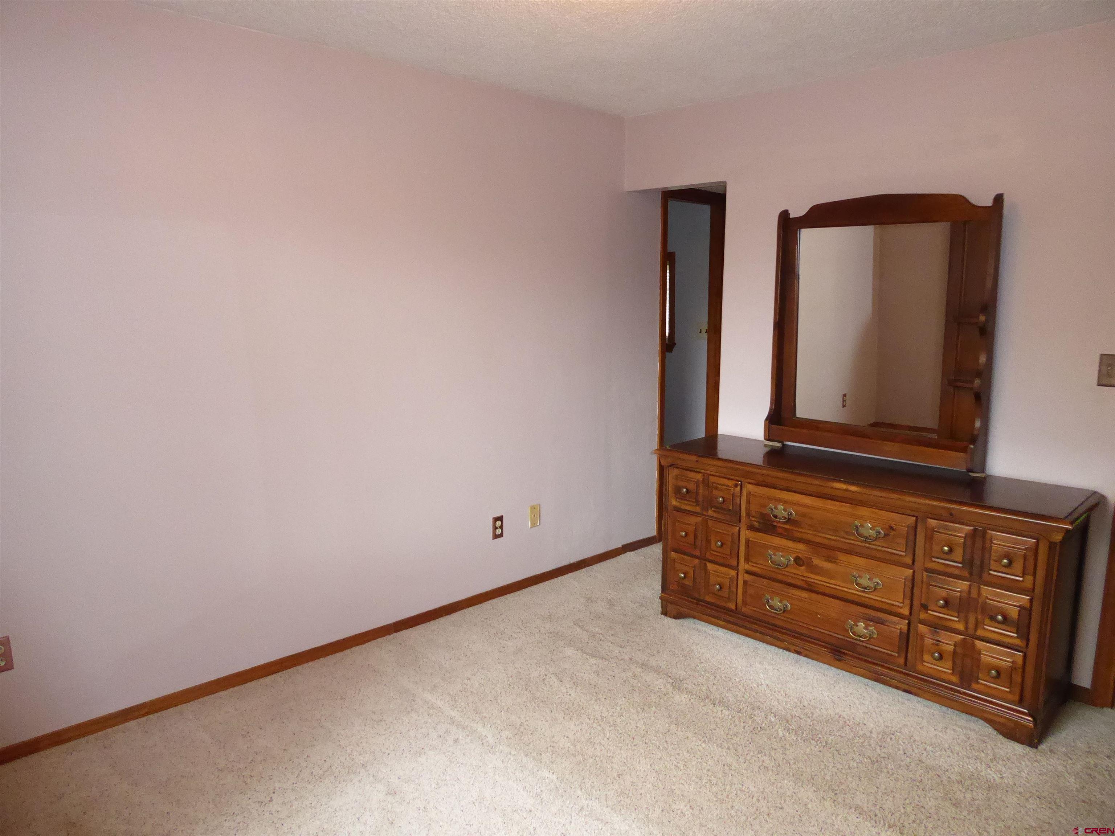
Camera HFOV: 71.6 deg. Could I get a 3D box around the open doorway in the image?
[{"bbox_3d":[0.812,-0.304,4.778,0.702,2.100,0.130,-8,13,-42],"label":"open doorway"}]

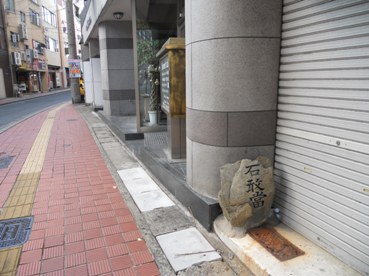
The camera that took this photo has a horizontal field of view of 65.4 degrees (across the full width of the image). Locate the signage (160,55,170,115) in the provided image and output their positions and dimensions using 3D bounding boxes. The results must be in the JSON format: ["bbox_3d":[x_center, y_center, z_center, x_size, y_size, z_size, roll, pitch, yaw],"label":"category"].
[{"bbox_3d":[-0.280,-0.840,4.522,0.090,0.820,1.122,-3,11,-11],"label":"signage"}]

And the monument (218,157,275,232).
[{"bbox_3d":[0.587,0.483,2.693,0.460,0.610,0.270,-4,11,-14],"label":"monument"}]

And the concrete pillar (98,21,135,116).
[{"bbox_3d":[-2.076,-2.111,8.999,1.050,2.740,0.900,-3,11,-11],"label":"concrete pillar"}]

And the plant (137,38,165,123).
[{"bbox_3d":[-0.720,-1.270,6.475,0.700,1.960,0.650,-3,11,-11],"label":"plant"}]

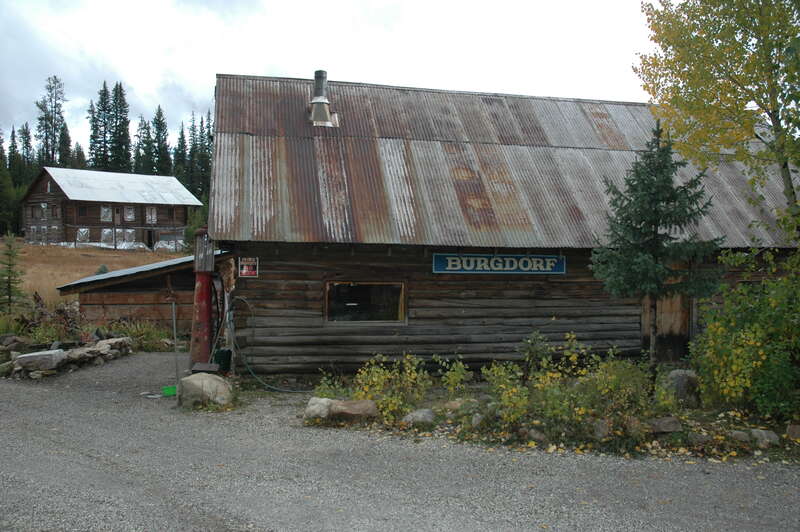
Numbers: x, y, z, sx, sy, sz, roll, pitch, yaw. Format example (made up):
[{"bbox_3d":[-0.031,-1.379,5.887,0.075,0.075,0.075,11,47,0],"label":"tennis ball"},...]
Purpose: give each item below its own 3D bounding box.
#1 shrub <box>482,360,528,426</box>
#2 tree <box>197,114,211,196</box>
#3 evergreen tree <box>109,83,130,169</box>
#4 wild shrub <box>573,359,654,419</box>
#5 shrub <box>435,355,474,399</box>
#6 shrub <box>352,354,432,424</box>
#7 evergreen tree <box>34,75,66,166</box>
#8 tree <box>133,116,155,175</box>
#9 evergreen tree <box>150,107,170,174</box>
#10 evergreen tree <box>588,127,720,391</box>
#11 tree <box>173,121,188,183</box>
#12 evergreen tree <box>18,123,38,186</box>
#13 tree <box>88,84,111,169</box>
[{"bbox_3d":[1.211,1.490,6.950,0.556,0.788,0.580,0,-1,0],"label":"shrub"},{"bbox_3d":[-30.980,-14.737,95.000,2.535,19.491,2.500,0,-1,0],"label":"tree"},{"bbox_3d":[-39.303,-14.992,84.000,3.400,21.440,3.400,0,0,0],"label":"evergreen tree"},{"bbox_3d":[2.339,1.360,6.600,0.860,0.700,0.750,0,0,0],"label":"wild shrub"},{"bbox_3d":[0.723,1.500,8.100,0.513,0.608,0.480,0,-1,0],"label":"shrub"},{"bbox_3d":[-0.089,1.463,7.100,0.947,0.829,0.800,0,-1,0],"label":"shrub"},{"bbox_3d":[-47.805,-15.183,82.000,4.300,22.020,4.300,0,0,0],"label":"evergreen tree"},{"bbox_3d":[-36.796,-12.982,86.000,3.300,16.930,3.300,0,0,0],"label":"tree"},{"bbox_3d":[-37.952,-15.213,95.000,3.486,20.125,3.400,0,-1,0],"label":"evergreen tree"},{"bbox_3d":[3.166,-0.056,7.400,1.620,3.380,1.620,0,0,0],"label":"evergreen tree"},{"bbox_3d":[-32.220,-12.917,88.000,2.800,16.290,2.800,0,0,0],"label":"tree"},{"bbox_3d":[-52.053,-12.120,84.000,2.900,15.970,2.900,0,0,0],"label":"evergreen tree"},{"bbox_3d":[-47.619,-17.193,95.000,3.803,23.770,3.700,0,-1,0],"label":"tree"}]

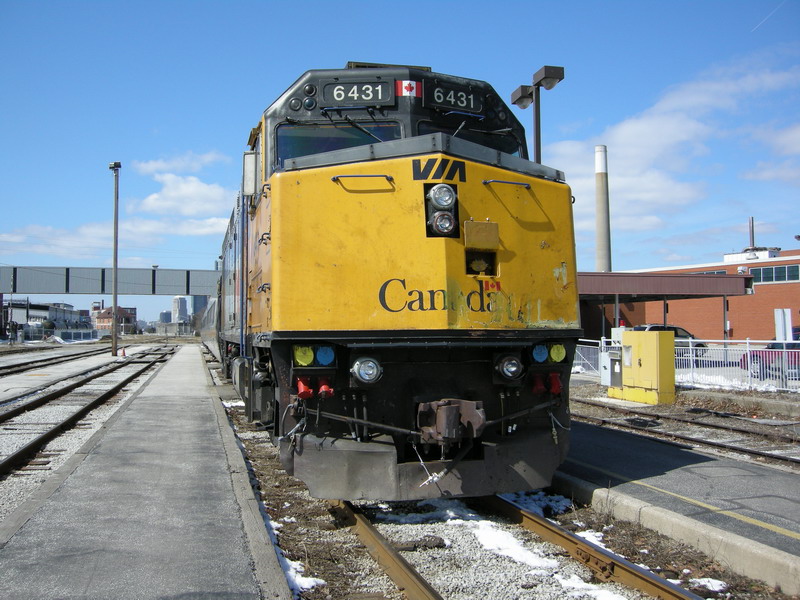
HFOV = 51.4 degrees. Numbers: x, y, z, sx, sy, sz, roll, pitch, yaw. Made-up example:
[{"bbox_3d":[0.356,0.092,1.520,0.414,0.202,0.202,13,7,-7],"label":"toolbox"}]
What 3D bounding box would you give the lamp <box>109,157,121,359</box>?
[{"bbox_3d":[-18.465,-2.680,54.000,0.750,12.600,0.600,1,-2,-14],"label":"lamp"}]

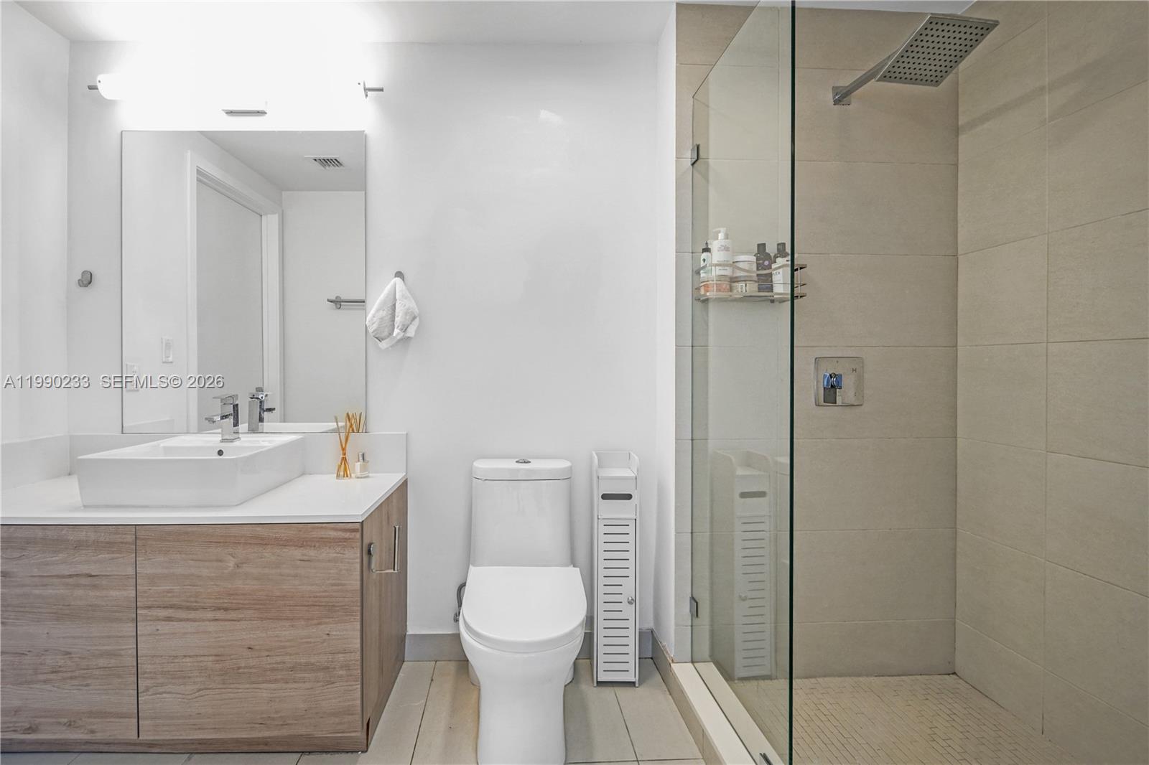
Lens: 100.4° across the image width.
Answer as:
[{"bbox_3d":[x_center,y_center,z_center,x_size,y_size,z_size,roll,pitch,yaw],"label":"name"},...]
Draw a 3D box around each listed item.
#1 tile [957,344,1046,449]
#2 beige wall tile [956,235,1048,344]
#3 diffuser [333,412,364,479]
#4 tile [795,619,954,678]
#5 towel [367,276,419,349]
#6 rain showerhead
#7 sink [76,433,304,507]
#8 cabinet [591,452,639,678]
[{"bbox_3d":[1.312,0.038,1.484,0.010,0.307,0.263,0,1,-9],"label":"tile"},{"bbox_3d":[1.315,-0.270,1.483,0.010,0.307,0.263,0,1,-9],"label":"beige wall tile"},{"bbox_3d":[-0.812,0.225,1.695,0.070,0.237,0.066,0,1,-2],"label":"diffuser"},{"bbox_3d":[0.983,0.895,1.608,0.595,0.188,0.010,0,1,-2],"label":"tile"},{"bbox_3d":[-0.660,-0.251,1.735,0.187,0.262,0.075,0,1,-2],"label":"towel"},{"bbox_3d":[0.907,-0.893,1.360,0.190,0.180,0.480,0,1,-4],"label":"rain showerhead"},{"bbox_3d":[-1.203,0.275,1.562,0.460,0.142,0.390,0,1,-3],"label":"sink"},{"bbox_3d":[0.142,0.650,1.715,0.157,0.787,0.155,0,1,-2],"label":"cabinet"}]

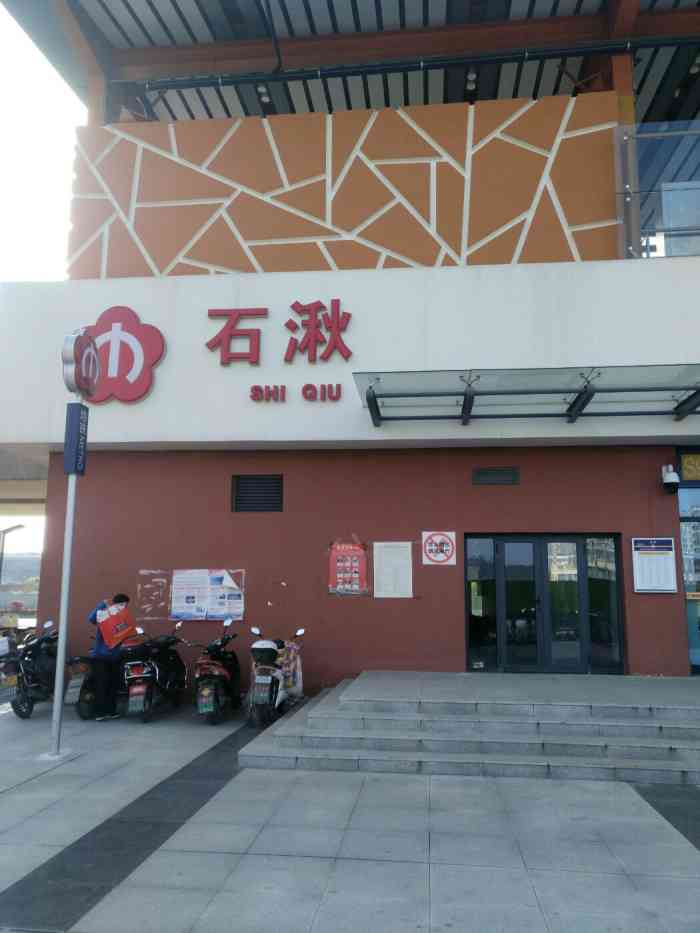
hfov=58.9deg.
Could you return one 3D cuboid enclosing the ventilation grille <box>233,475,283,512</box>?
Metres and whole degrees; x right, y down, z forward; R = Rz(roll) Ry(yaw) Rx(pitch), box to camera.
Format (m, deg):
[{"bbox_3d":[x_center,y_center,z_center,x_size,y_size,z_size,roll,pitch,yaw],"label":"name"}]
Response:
[{"bbox_3d":[-1.555,0.454,10.424,0.870,0.630,0.080,-1,-11,6],"label":"ventilation grille"}]

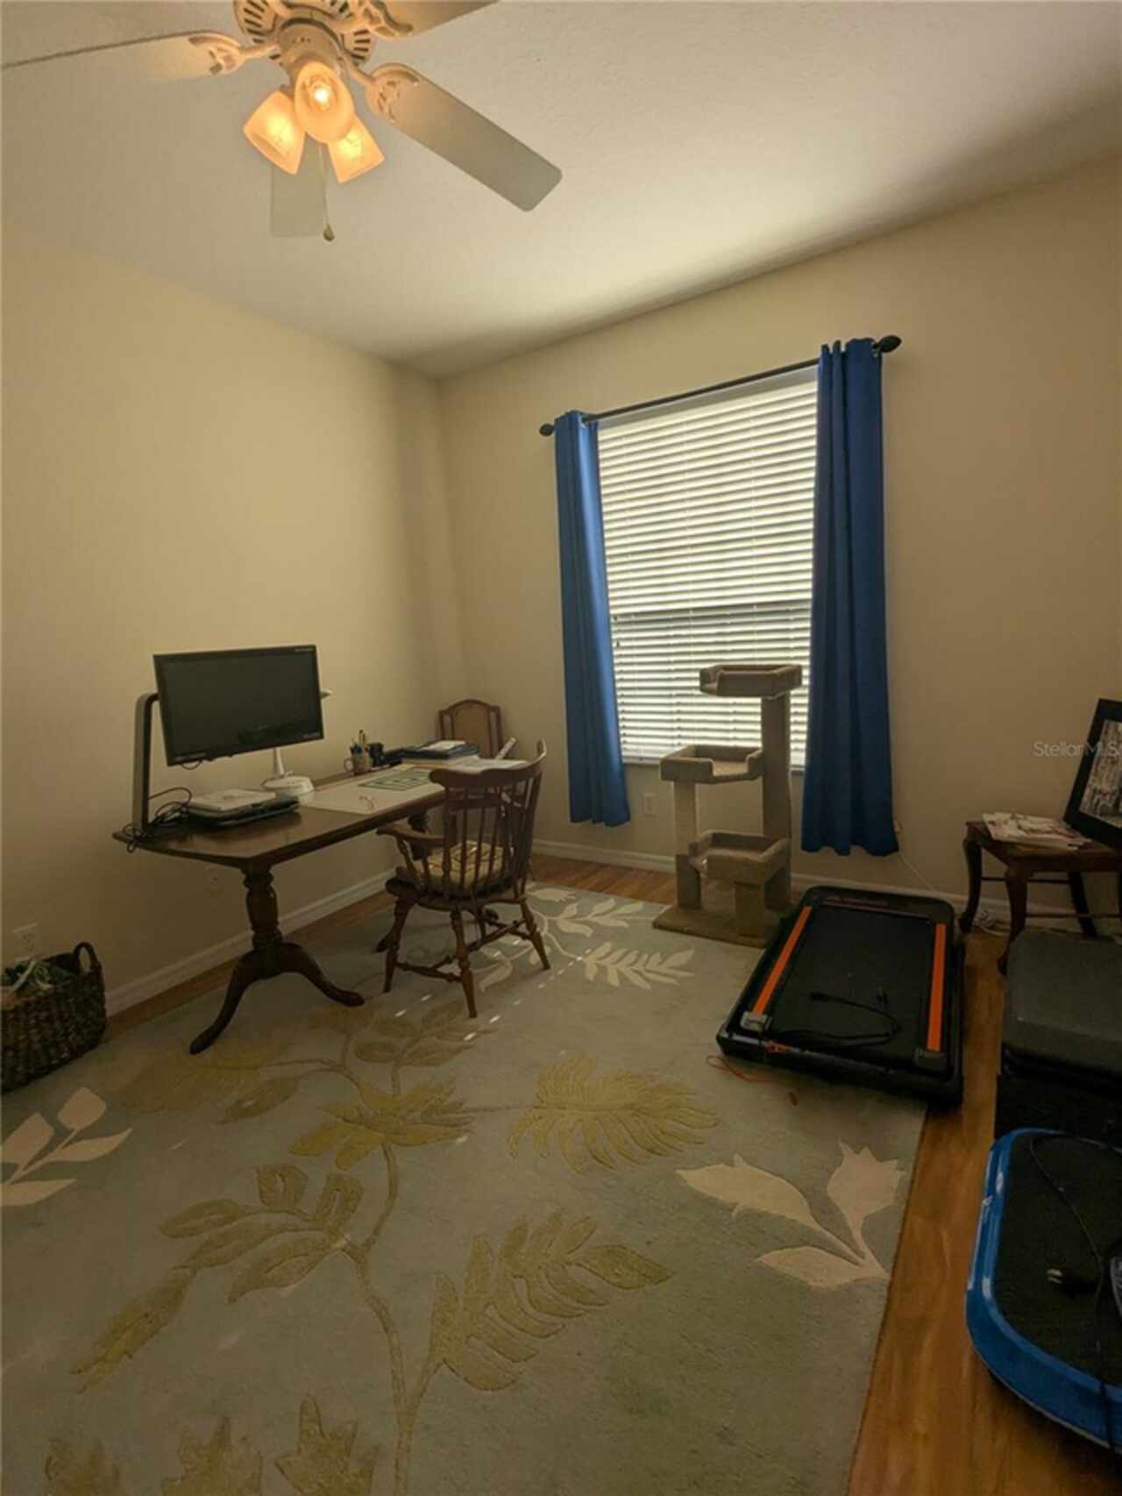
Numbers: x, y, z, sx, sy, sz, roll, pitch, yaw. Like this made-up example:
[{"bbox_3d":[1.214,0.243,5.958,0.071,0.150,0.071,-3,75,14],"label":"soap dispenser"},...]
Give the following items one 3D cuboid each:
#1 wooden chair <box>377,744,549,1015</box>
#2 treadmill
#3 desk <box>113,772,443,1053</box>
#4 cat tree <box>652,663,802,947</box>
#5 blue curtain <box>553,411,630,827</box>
[{"bbox_3d":[-0.349,0.465,2.603,0.575,0.910,0.550,4,13,39],"label":"wooden chair"},{"bbox_3d":[1.059,0.793,2.472,0.640,0.125,1.200,2,12,30],"label":"treadmill"},{"bbox_3d":[-0.843,0.545,2.813,0.680,0.745,1.440,3,12,33],"label":"desk"},{"bbox_3d":[0.739,0.221,2.989,0.550,1.110,0.510,3,12,33],"label":"cat tree"},{"bbox_3d":[0.142,-0.623,3.606,0.373,2.126,0.120,3,12,33],"label":"blue curtain"}]

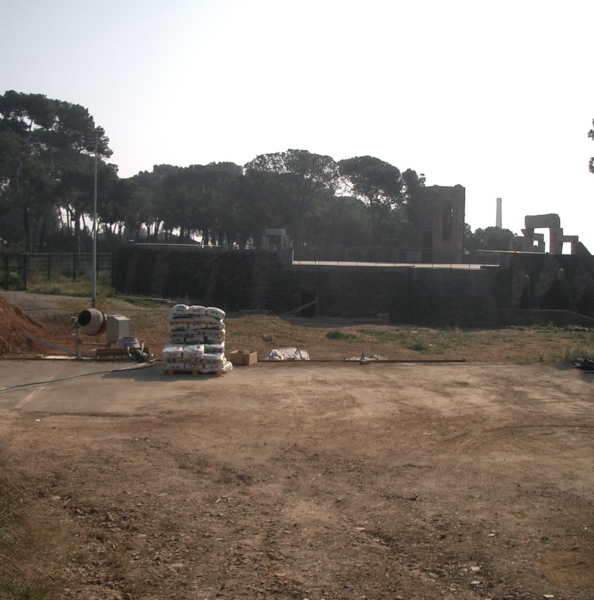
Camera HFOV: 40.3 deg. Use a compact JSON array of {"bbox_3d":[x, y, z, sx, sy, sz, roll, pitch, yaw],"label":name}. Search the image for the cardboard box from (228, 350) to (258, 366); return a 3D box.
[{"bbox_3d":[-1.321,1.451,20.127,0.490,0.280,0.500,2,4,16],"label":"cardboard box"}]

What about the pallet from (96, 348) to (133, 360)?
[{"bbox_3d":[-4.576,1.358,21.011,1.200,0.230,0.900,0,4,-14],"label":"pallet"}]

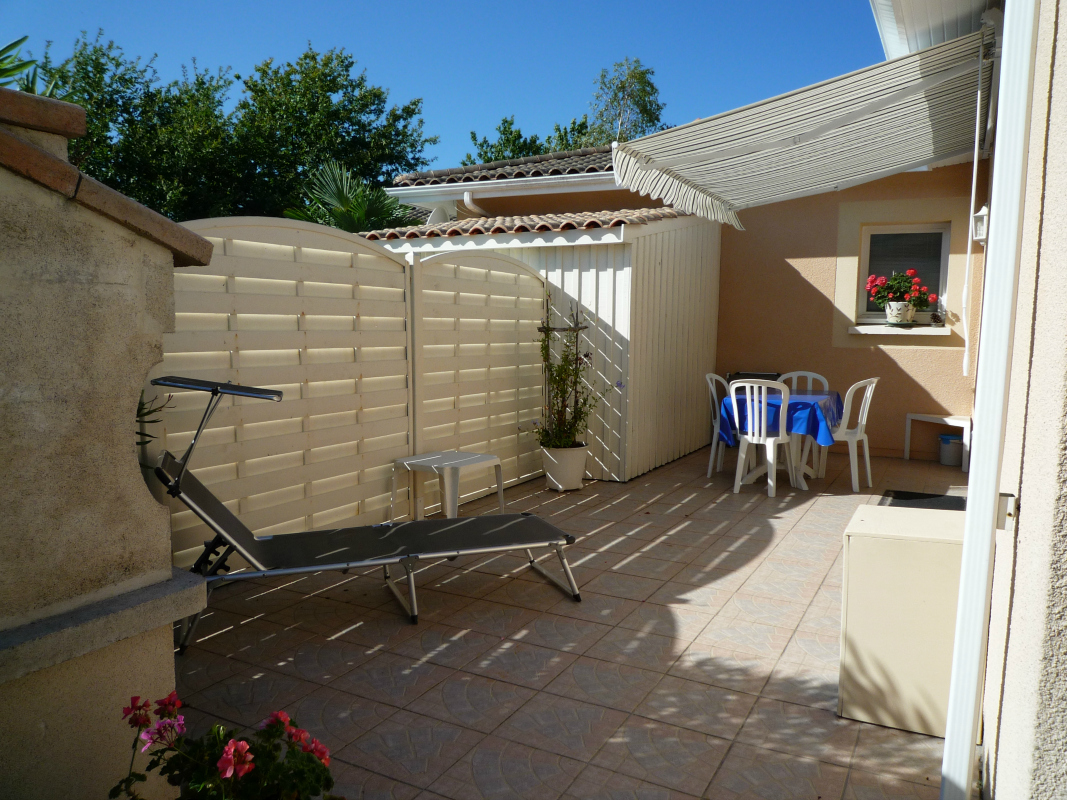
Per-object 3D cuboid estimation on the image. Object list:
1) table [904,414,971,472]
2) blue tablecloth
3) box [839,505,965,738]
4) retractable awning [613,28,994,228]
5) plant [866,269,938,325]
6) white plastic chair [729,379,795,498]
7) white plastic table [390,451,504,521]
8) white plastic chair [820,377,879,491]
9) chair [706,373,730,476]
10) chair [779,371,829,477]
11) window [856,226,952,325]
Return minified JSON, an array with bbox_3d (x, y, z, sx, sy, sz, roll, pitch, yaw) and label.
[{"bbox_3d":[3.798,0.394,7.261,0.550,0.450,0.540,3,6,29],"label":"table"},{"bbox_3d":[2.108,0.145,6.453,0.880,0.380,1.060,3,6,29],"label":"blue tablecloth"},{"bbox_3d":[1.294,0.720,2.617,0.410,0.590,0.500,3,6,29],"label":"box"},{"bbox_3d":[2.058,-1.671,5.450,2.000,0.570,2.980,3,6,29],"label":"retractable awning"},{"bbox_3d":[3.581,-0.984,7.514,0.620,0.530,0.430,3,6,29],"label":"plant"},{"bbox_3d":[1.821,0.270,6.096,0.450,0.890,0.530,3,6,30],"label":"white plastic chair"},{"bbox_3d":[-0.535,0.595,4.914,0.490,0.440,0.490,4,6,37],"label":"white plastic table"},{"bbox_3d":[2.462,0.259,6.245,0.450,0.890,0.530,-4,7,-42],"label":"white plastic chair"},{"bbox_3d":[1.779,0.224,6.630,0.530,0.890,0.450,4,6,38],"label":"chair"},{"bbox_3d":[2.341,0.208,6.834,0.450,0.890,0.530,3,6,29],"label":"chair"},{"bbox_3d":[3.644,-1.243,7.618,0.810,1.000,0.120,3,6,29],"label":"window"}]

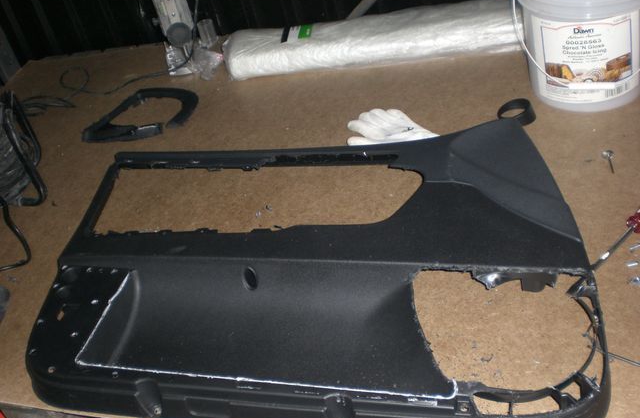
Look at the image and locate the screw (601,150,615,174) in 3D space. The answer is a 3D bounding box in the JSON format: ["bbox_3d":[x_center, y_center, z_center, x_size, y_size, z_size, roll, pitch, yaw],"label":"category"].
[{"bbox_3d":[0.507,-0.078,1.225,0.022,0.022,0.046,-6,48,12],"label":"screw"}]

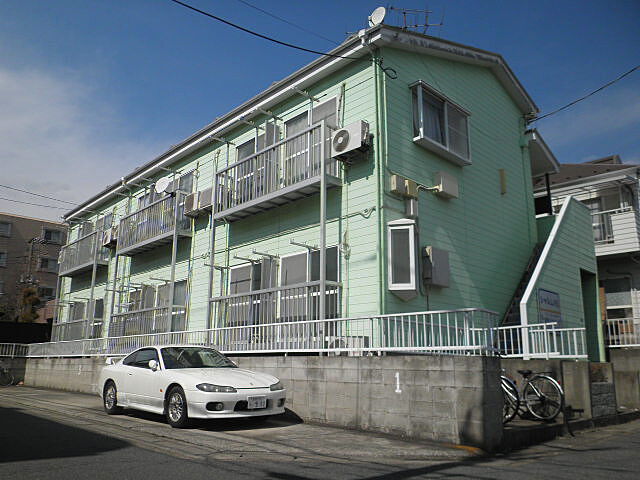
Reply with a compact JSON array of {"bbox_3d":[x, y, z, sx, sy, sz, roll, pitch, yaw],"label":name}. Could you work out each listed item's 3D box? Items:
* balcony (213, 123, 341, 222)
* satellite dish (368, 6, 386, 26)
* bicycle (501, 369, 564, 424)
[{"bbox_3d":[-1.104,-1.392,11.082,0.562,1.245,3.931,13,-19,-43],"label":"balcony"},{"bbox_3d":[1.308,-5.080,10.936,0.240,0.430,0.410,11,-18,-37],"label":"satellite dish"},{"bbox_3d":[3.177,2.381,7.952,0.560,1.050,1.750,9,-17,-34],"label":"bicycle"}]

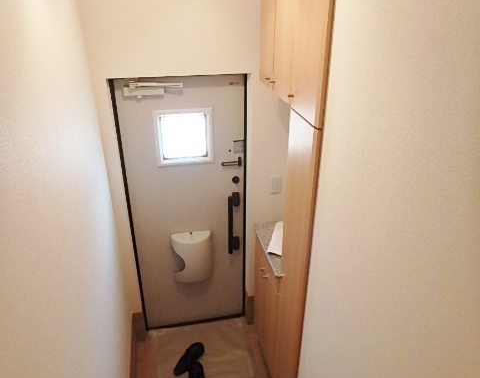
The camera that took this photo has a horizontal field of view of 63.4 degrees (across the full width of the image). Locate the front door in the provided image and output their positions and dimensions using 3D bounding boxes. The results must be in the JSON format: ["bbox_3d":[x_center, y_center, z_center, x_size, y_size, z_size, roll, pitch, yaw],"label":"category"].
[{"bbox_3d":[-0.328,0.211,2.569,0.748,1.859,0.060,-5,28,-10],"label":"front door"}]

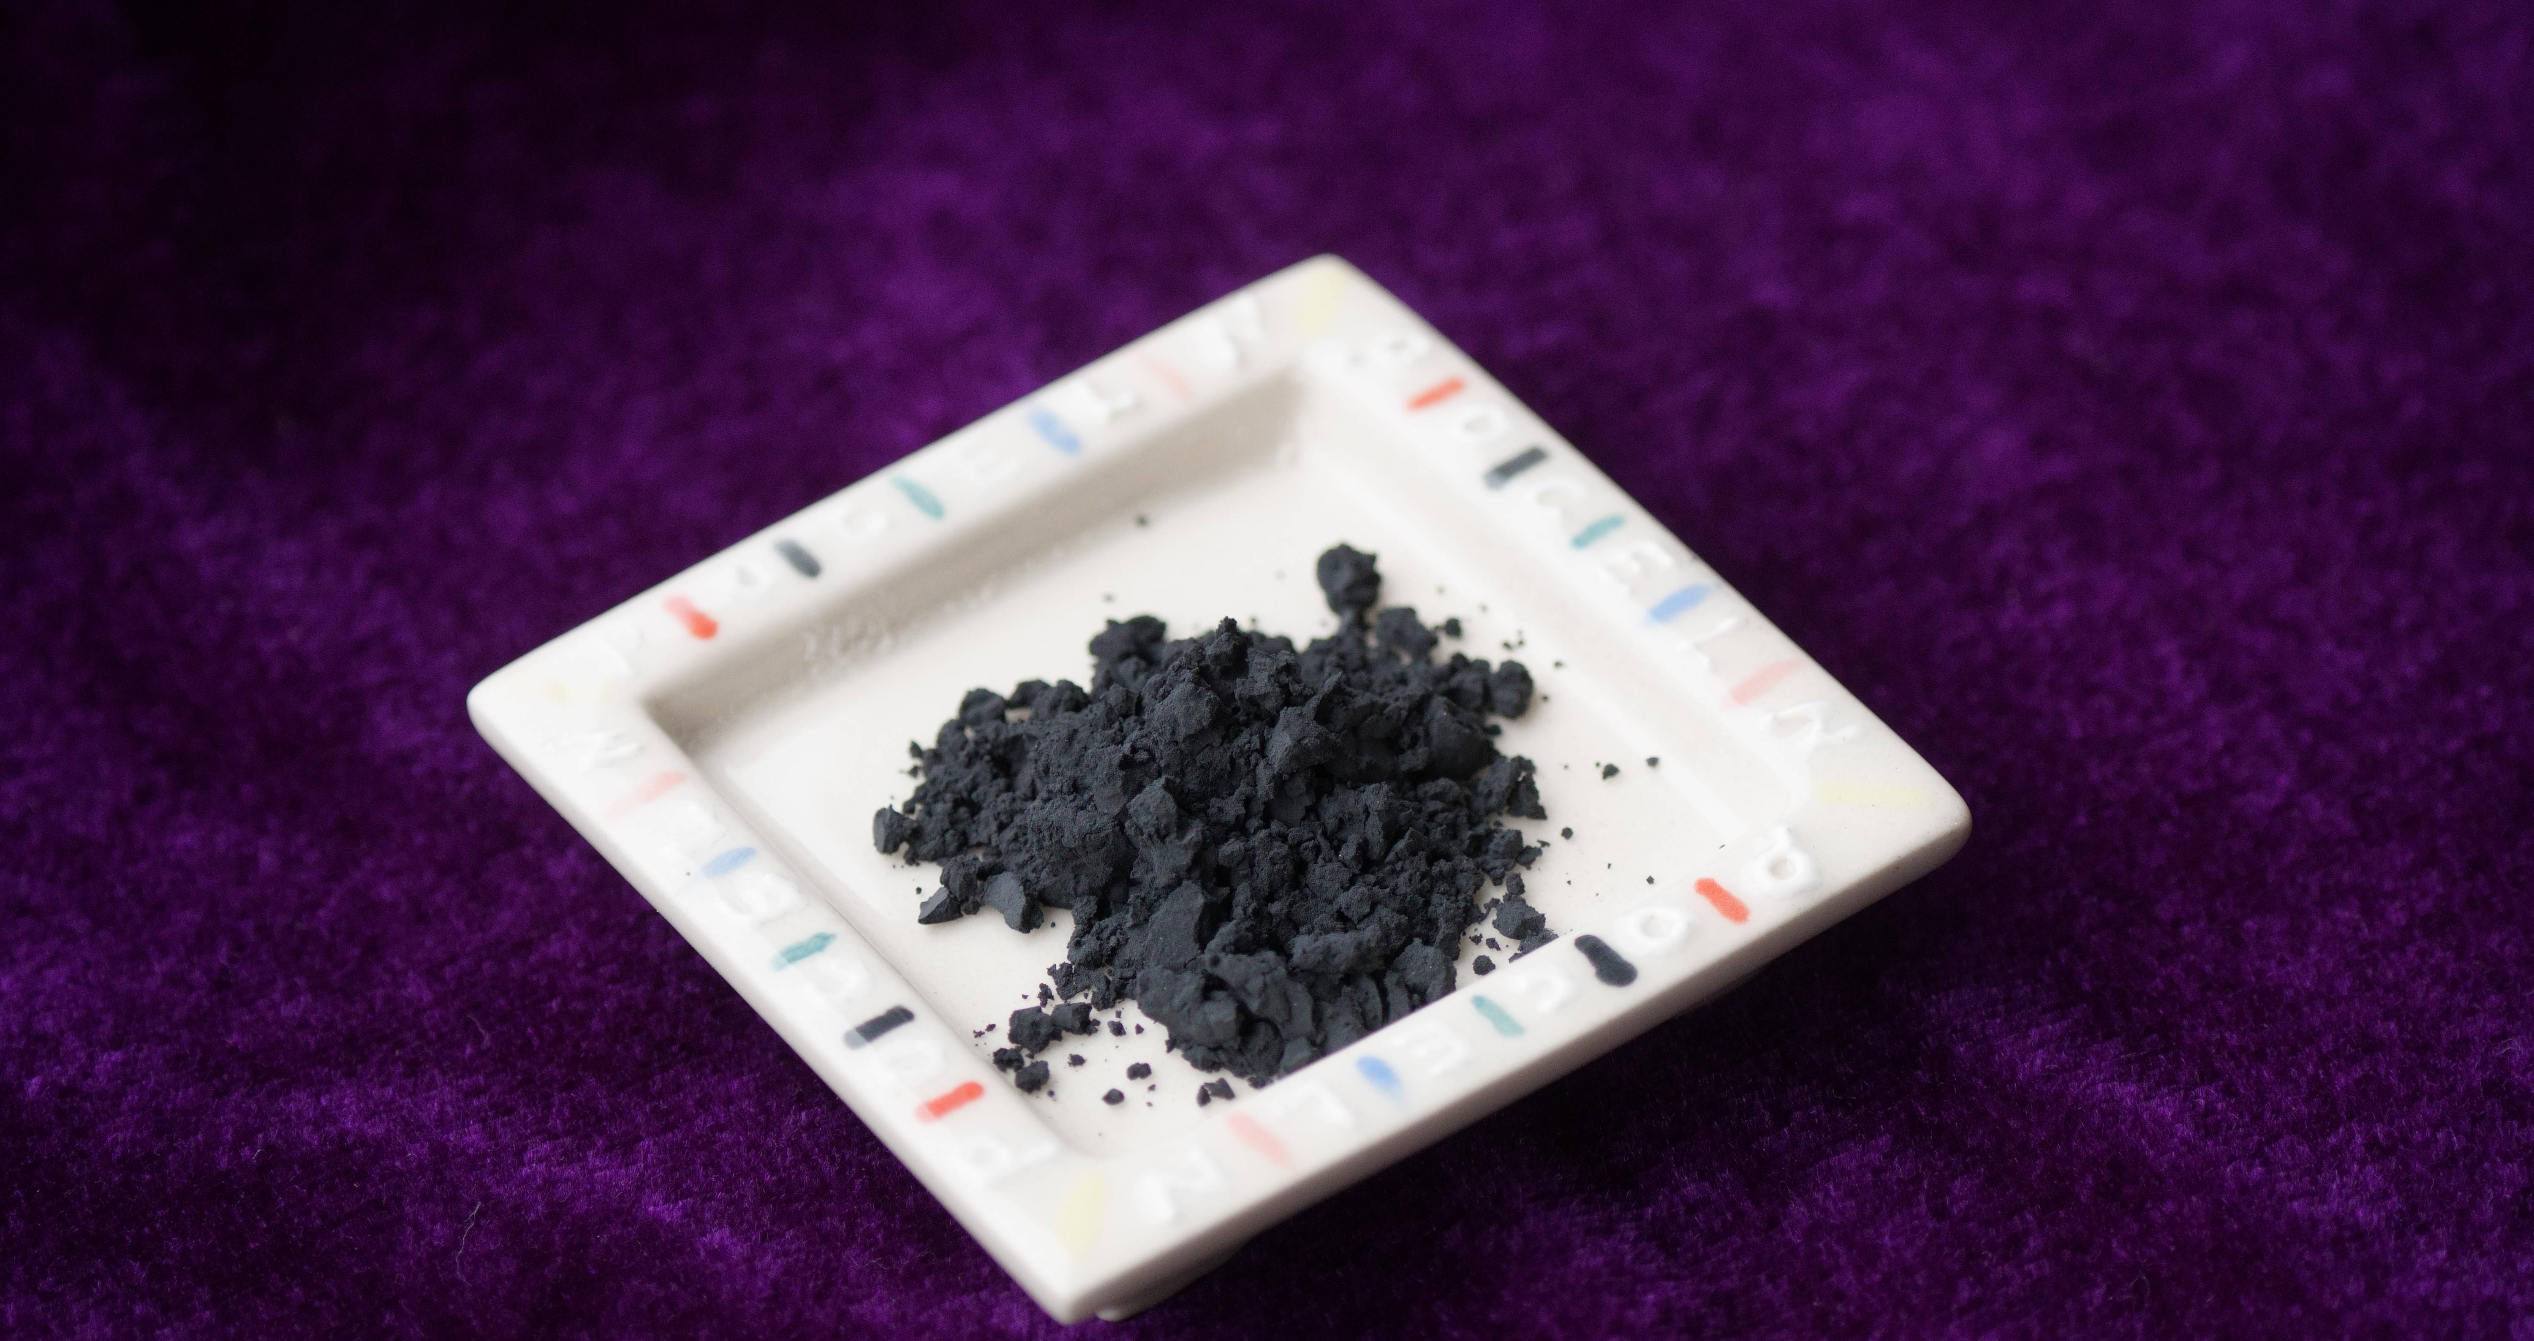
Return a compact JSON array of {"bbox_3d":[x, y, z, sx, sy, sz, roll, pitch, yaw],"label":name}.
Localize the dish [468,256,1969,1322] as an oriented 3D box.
[{"bbox_3d":[-0.004,0.009,0.546,0.080,0.013,0.080,-27,47,-24],"label":"dish"}]

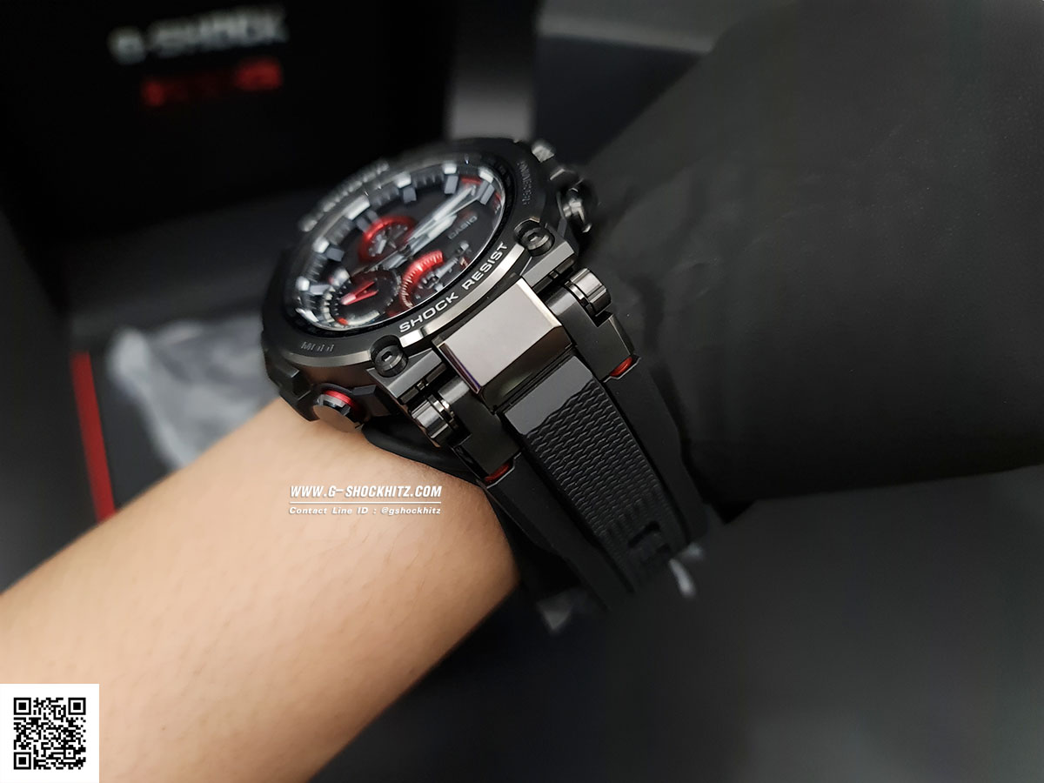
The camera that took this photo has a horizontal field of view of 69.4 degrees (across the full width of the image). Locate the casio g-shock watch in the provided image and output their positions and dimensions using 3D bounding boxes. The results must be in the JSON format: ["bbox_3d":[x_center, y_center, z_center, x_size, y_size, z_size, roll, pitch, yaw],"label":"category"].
[{"bbox_3d":[-0.005,-0.002,0.124,0.052,0.065,0.067,-40,44,-7],"label":"casio g-shock watch"}]

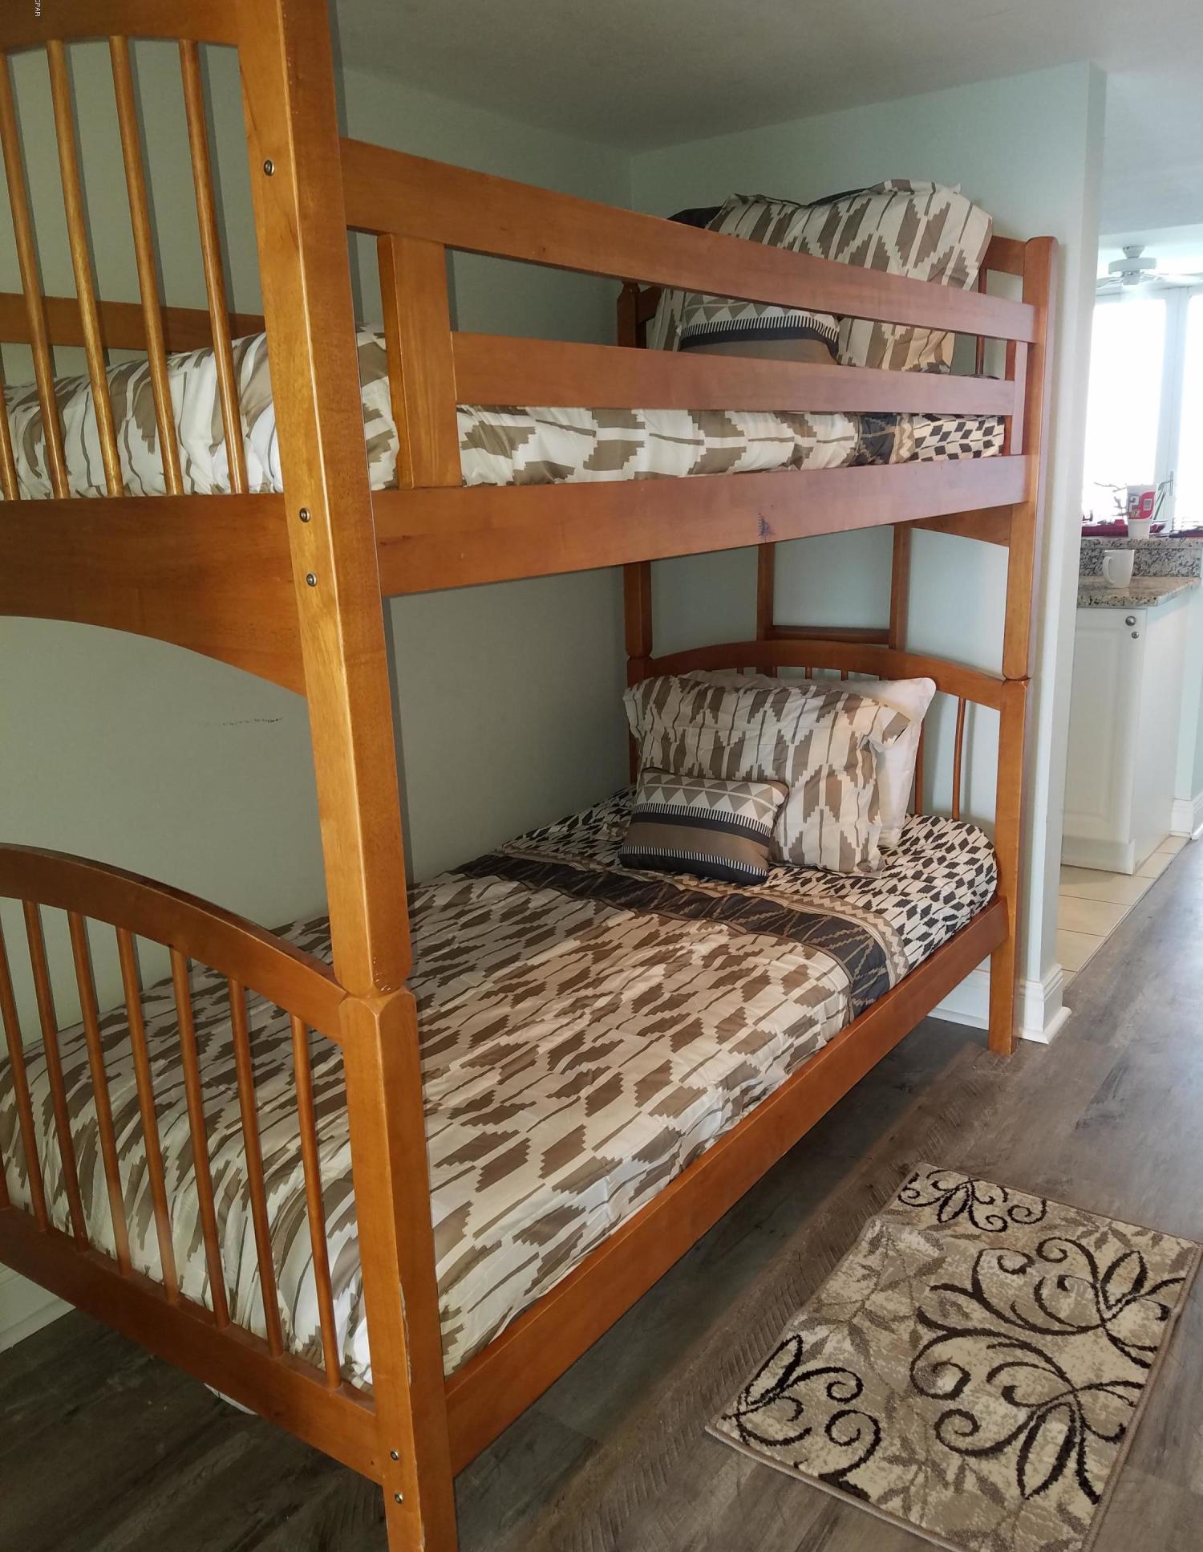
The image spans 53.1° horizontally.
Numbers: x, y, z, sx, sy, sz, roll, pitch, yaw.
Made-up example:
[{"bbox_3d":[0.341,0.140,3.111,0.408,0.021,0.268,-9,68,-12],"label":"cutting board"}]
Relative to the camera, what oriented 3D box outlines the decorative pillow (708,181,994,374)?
[{"bbox_3d":[0.437,-1.025,2.589,0.670,0.414,0.168,8,-4,34],"label":"decorative pillow"}]

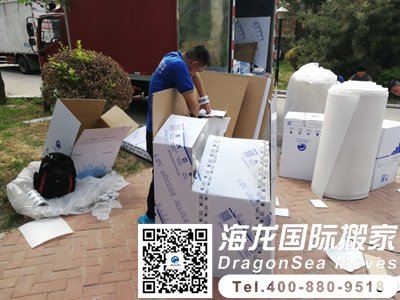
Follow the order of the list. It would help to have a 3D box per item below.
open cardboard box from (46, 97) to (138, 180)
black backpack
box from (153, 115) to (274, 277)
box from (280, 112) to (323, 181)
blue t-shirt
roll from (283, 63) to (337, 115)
[{"bbox_3d":[-1.219,-0.049,3.348,0.660,0.820,0.540,-10,37,-44],"label":"open cardboard box"},{"bbox_3d":[-1.413,0.241,3.067,0.340,0.430,0.220,-6,10,-31],"label":"black backpack"},{"bbox_3d":[0.193,0.271,2.466,0.750,0.940,1.040,4,21,11],"label":"box"},{"bbox_3d":[1.307,-0.073,3.980,0.470,0.710,0.550,6,16,16],"label":"box"},{"bbox_3d":[-0.274,-0.465,2.551,0.360,0.680,0.460,12,12,-25],"label":"blue t-shirt"},{"bbox_3d":[1.542,-0.512,4.442,0.680,1.310,0.680,1,16,0],"label":"roll"}]

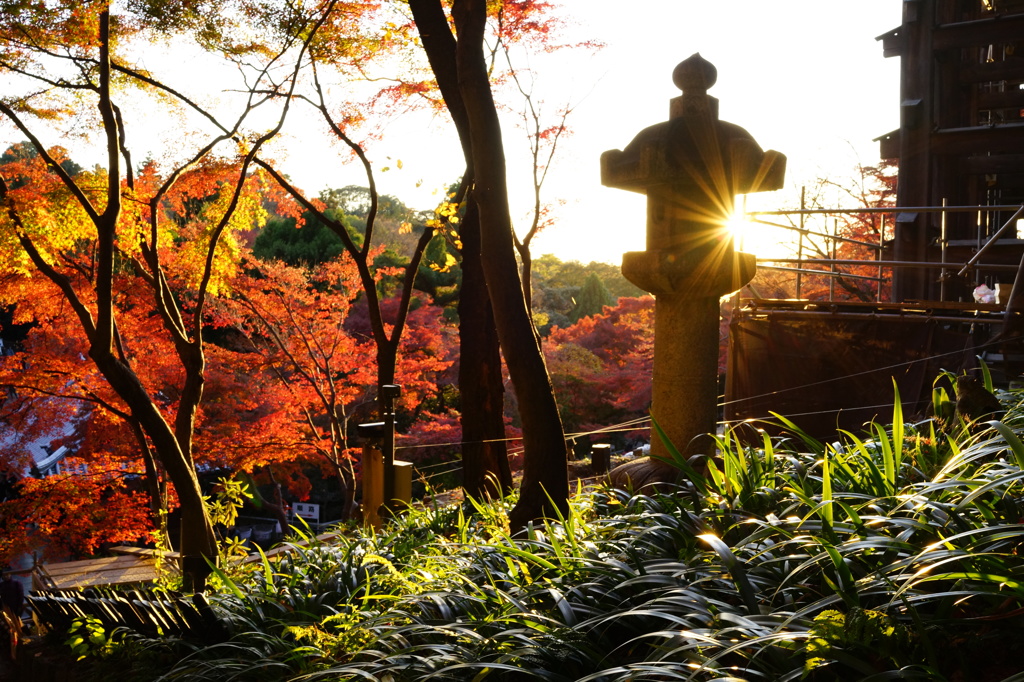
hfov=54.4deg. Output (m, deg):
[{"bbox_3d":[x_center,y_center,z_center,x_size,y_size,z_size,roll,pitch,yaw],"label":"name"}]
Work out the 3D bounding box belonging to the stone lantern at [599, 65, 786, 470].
[{"bbox_3d":[0.933,-0.358,5.200,0.950,2.280,0.880,2,1,10],"label":"stone lantern"}]

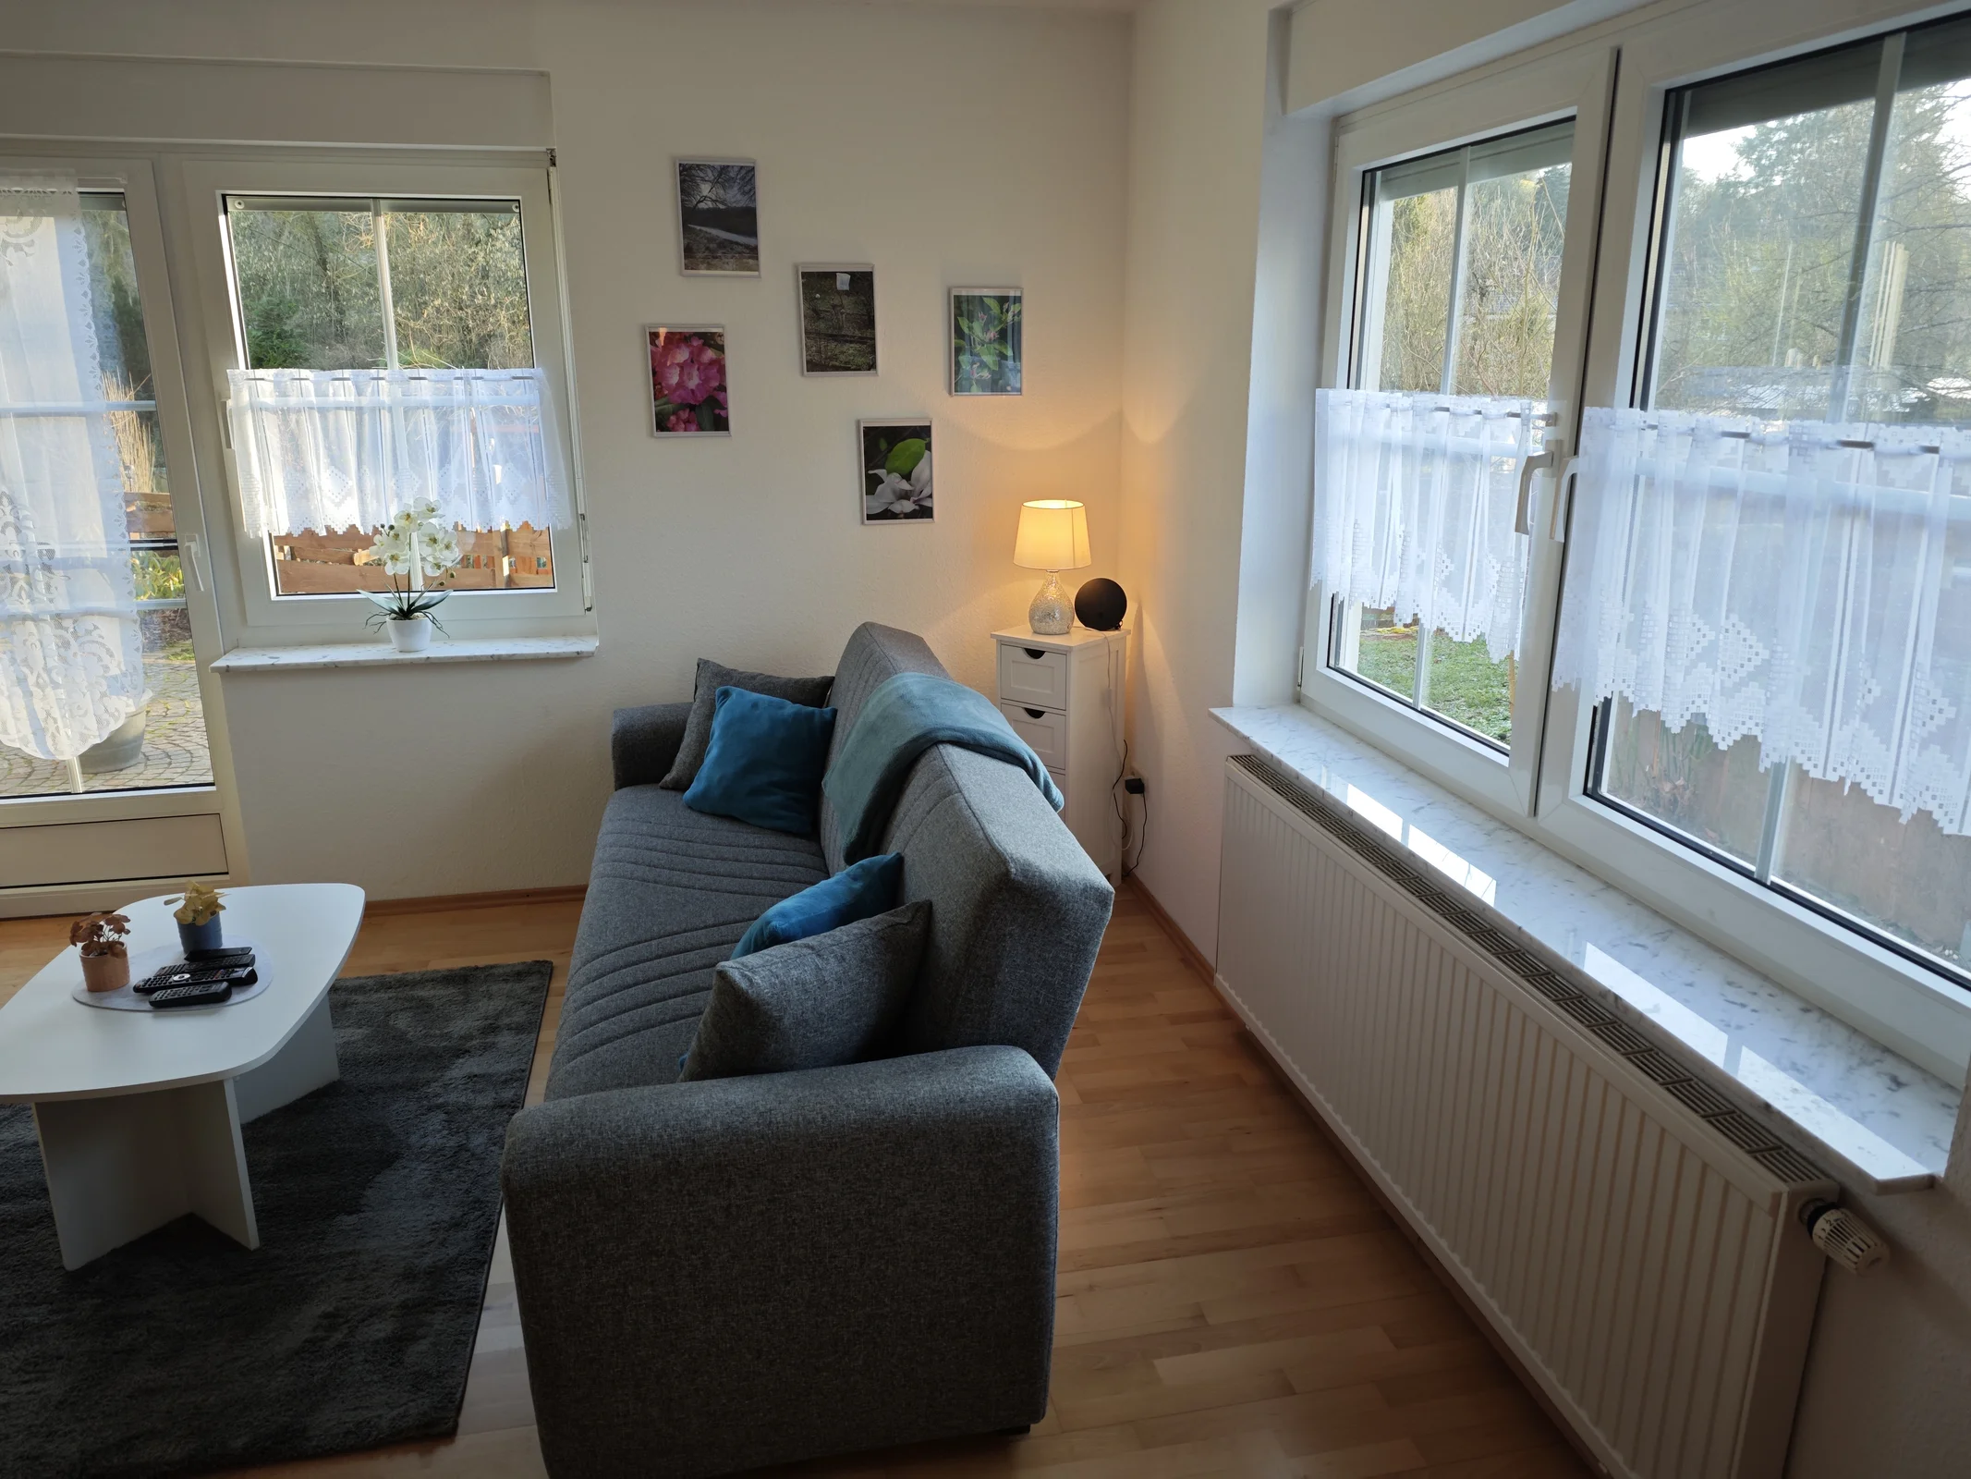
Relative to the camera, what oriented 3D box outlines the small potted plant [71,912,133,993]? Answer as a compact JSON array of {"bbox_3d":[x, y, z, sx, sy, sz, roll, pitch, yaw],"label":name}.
[{"bbox_3d":[-1.734,0.416,2.574,0.110,0.143,0.106,-3,16,-11],"label":"small potted plant"}]

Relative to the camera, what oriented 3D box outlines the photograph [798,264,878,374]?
[{"bbox_3d":[-0.421,-1.203,3.767,0.217,0.306,0.020,-3,16,-11],"label":"photograph"}]

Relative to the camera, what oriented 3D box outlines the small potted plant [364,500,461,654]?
[{"bbox_3d":[-1.671,-0.483,3.825,0.268,0.428,0.180,-3,16,-11],"label":"small potted plant"}]

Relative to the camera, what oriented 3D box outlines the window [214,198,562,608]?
[{"bbox_3d":[-1.676,-0.954,3.734,0.780,1.090,0.080,-3,16,-11],"label":"window"}]

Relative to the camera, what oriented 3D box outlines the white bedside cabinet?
[{"bbox_3d":[0.232,0.076,4.048,0.302,0.820,0.302,12,20,37],"label":"white bedside cabinet"}]

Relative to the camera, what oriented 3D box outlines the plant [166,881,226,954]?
[{"bbox_3d":[-1.607,0.365,2.673,0.112,0.139,0.102,-3,16,-11],"label":"plant"}]

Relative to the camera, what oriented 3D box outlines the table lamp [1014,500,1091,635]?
[{"bbox_3d":[0.201,-0.510,3.925,0.232,0.380,0.232,0,16,0],"label":"table lamp"}]

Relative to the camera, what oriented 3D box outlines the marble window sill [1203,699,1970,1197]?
[{"bbox_3d":[0.866,0.199,2.317,0.246,0.020,1.964,-3,16,-11],"label":"marble window sill"}]

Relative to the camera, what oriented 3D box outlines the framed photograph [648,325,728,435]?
[{"bbox_3d":[-0.841,-1.015,3.723,0.216,0.305,0.018,-3,16,-11],"label":"framed photograph"}]

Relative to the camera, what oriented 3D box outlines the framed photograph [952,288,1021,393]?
[{"bbox_3d":[0.003,-1.166,3.852,0.216,0.305,0.018,-3,16,-11],"label":"framed photograph"}]

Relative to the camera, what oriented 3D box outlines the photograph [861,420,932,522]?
[{"bbox_3d":[-0.262,-0.798,3.902,0.216,0.305,0.018,-3,16,-11],"label":"photograph"}]

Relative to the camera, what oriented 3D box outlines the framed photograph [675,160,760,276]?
[{"bbox_3d":[-0.739,-1.442,3.632,0.216,0.305,0.020,-3,16,-11],"label":"framed photograph"}]

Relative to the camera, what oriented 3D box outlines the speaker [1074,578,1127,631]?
[{"bbox_3d":[0.350,-0.410,3.988,0.150,0.143,0.150,12,20,37],"label":"speaker"}]

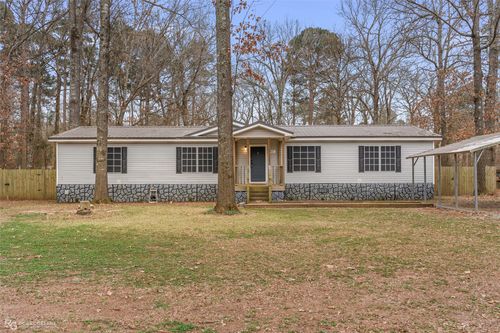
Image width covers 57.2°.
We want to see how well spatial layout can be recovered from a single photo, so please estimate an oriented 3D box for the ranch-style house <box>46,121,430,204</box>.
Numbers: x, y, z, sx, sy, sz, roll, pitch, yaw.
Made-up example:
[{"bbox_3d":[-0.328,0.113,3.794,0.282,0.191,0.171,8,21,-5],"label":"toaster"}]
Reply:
[{"bbox_3d":[-0.240,-0.280,29.100,21.400,4.600,9.800,0,-1,0],"label":"ranch-style house"}]

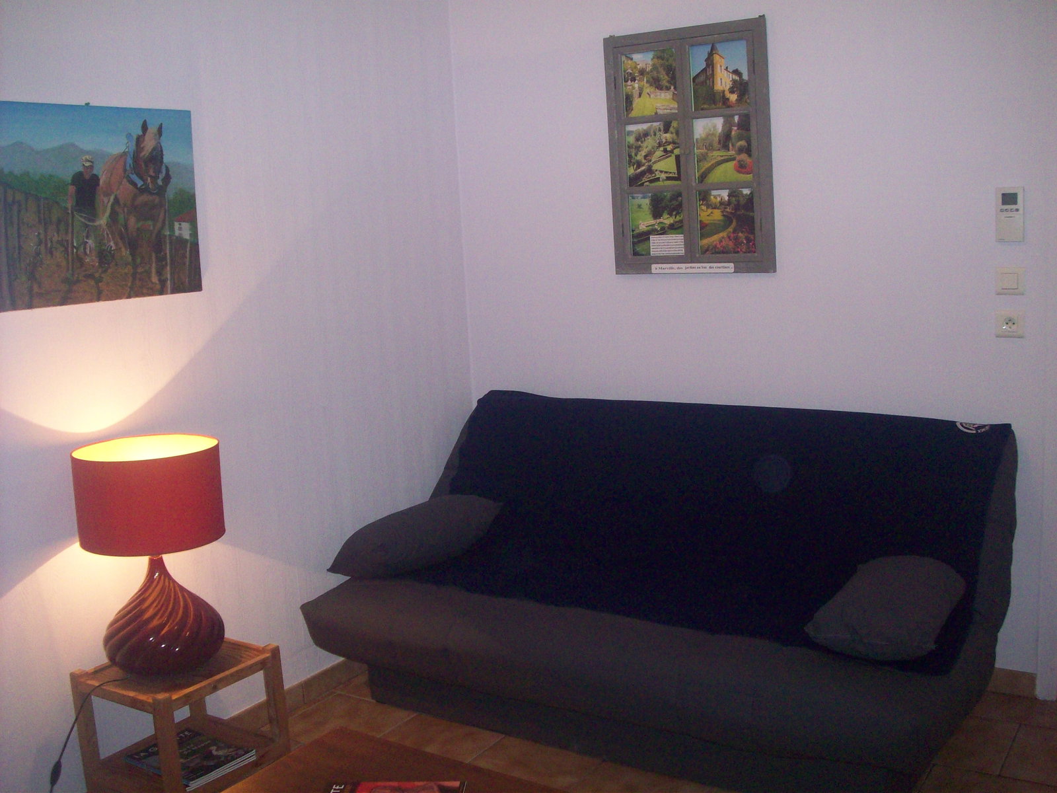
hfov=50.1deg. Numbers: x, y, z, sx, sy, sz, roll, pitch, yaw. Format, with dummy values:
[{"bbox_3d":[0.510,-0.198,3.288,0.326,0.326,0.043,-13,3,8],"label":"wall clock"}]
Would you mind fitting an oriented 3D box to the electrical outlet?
[{"bbox_3d":[1.427,-0.215,3.346,0.080,0.081,0.012,3,11,33],"label":"electrical outlet"}]

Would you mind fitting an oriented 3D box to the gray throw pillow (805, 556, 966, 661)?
[{"bbox_3d":[0.922,0.539,2.891,0.360,0.150,0.370,-2,32,41],"label":"gray throw pillow"}]

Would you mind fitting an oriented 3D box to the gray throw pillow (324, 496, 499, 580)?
[{"bbox_3d":[-0.366,0.469,3.723,0.410,0.170,0.400,-4,27,32],"label":"gray throw pillow"}]

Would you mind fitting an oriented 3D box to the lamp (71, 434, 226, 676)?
[{"bbox_3d":[-0.969,0.424,2.954,0.363,0.597,0.363,3,11,33],"label":"lamp"}]

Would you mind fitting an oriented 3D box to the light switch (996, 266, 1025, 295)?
[{"bbox_3d":[1.419,-0.339,3.327,0.080,0.081,0.012,3,11,33],"label":"light switch"}]

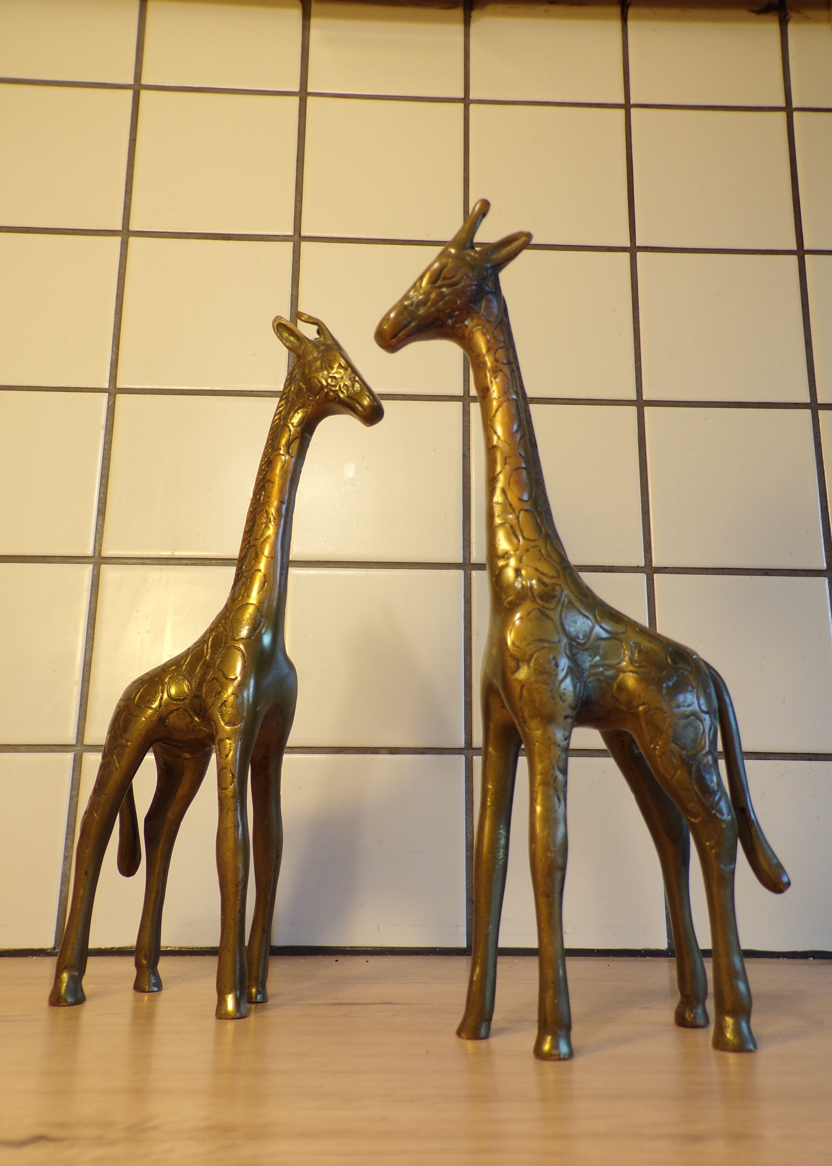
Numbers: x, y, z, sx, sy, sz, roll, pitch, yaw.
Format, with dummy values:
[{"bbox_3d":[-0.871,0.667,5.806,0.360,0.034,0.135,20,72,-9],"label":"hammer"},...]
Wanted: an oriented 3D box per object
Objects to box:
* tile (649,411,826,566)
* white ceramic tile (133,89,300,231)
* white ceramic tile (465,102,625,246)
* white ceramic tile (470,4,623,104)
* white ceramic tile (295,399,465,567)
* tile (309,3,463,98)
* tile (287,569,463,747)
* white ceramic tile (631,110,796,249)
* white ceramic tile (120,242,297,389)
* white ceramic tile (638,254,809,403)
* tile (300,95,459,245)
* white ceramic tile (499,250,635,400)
[{"bbox_3d":[0.184,-0.054,0.548,0.099,0.099,0.008,1,-13,-2],"label":"tile"},{"bbox_3d":[-0.122,-0.257,0.582,0.099,0.098,0.008,1,-13,-2],"label":"white ceramic tile"},{"bbox_3d":[0.083,-0.255,0.591,0.099,0.099,0.008,1,-13,-2],"label":"white ceramic tile"},{"bbox_3d":[0.083,-0.352,0.611,0.099,0.098,0.008,1,-13,-2],"label":"white ceramic tile"},{"bbox_3d":[-0.022,-0.058,0.540,0.099,0.098,0.008,1,-13,-2],"label":"white ceramic tile"},{"bbox_3d":[-0.019,-0.353,0.608,0.099,0.098,0.008,1,-13,-2],"label":"tile"},{"bbox_3d":[-0.023,0.041,0.519,0.099,0.099,0.008,1,-13,-2],"label":"tile"},{"bbox_3d":[0.186,-0.253,0.594,0.099,0.099,0.008,1,-13,-2],"label":"white ceramic tile"},{"bbox_3d":[-0.124,-0.159,0.562,0.099,0.099,0.008,1,-13,-2],"label":"white ceramic tile"},{"bbox_3d":[0.184,-0.153,0.569,0.099,0.098,0.008,1,-13,-2],"label":"white ceramic tile"},{"bbox_3d":[-0.020,-0.256,0.588,0.099,0.099,0.008,1,-13,-2],"label":"tile"},{"bbox_3d":[0.082,-0.155,0.566,0.099,0.098,0.008,1,-13,-2],"label":"white ceramic tile"}]

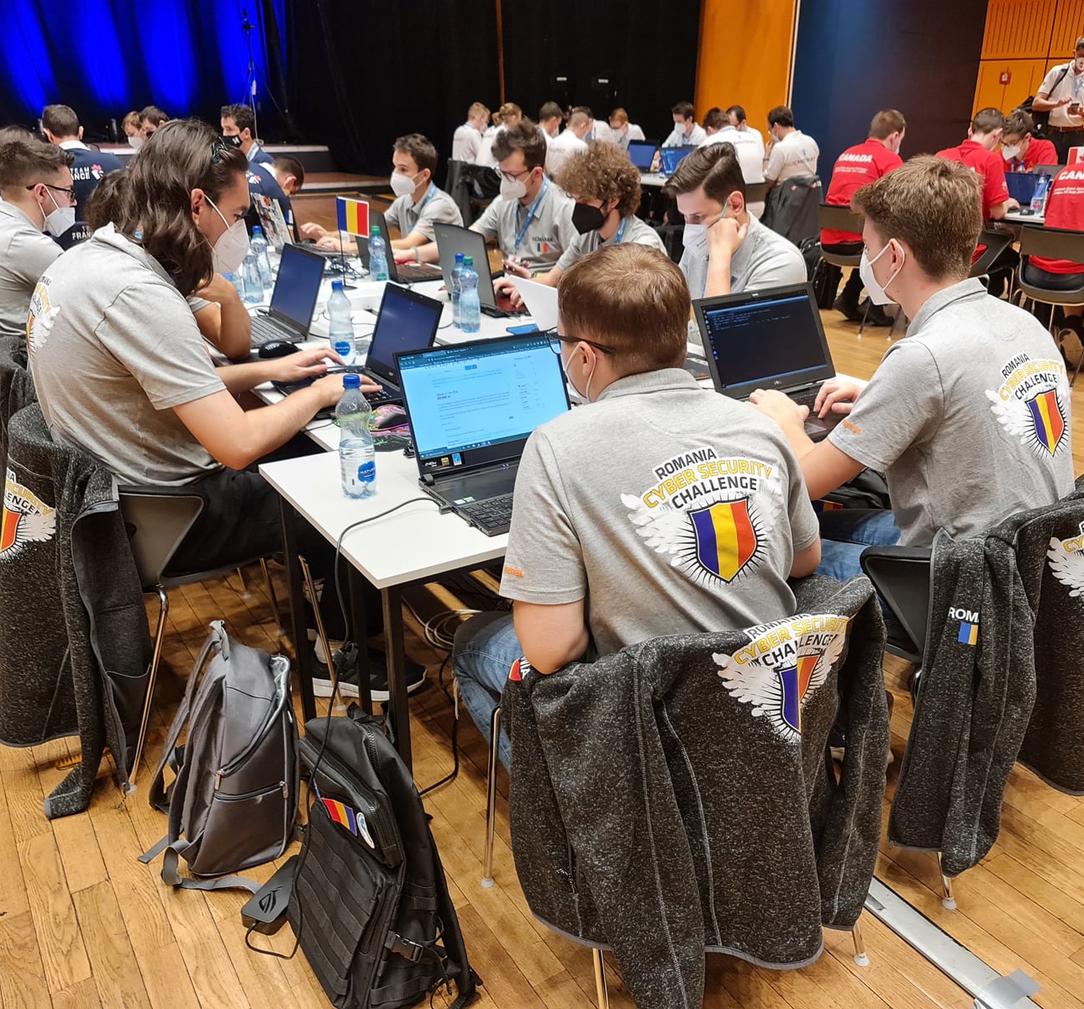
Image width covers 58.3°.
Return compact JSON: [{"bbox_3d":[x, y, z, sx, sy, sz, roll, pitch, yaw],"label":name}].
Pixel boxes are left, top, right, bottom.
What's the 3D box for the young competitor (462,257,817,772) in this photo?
[{"bbox_3d":[0.158,0.169,1.695,0.540,1.200,0.740,-12,26,-24],"label":"young competitor"}]

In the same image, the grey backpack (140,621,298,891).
[{"bbox_3d":[-0.644,0.480,2.016,0.250,0.450,0.290,5,20,-24],"label":"grey backpack"}]

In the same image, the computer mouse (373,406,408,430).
[{"bbox_3d":[-0.324,-0.212,2.189,0.122,0.040,0.066,-14,26,-29],"label":"computer mouse"}]

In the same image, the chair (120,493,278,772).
[{"bbox_3d":[-0.841,0.148,2.315,0.540,0.770,0.520,-16,28,-31],"label":"chair"}]

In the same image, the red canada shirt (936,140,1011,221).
[{"bbox_3d":[2.417,-1.726,5.500,0.420,0.620,0.500,-17,28,-33],"label":"red canada shirt"}]

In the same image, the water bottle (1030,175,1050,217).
[{"bbox_3d":[2.841,-1.772,5.520,0.073,0.240,0.073,-15,27,-30],"label":"water bottle"}]

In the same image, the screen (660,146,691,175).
[{"bbox_3d":[1.353,-3.153,9.000,0.365,0.235,0.320,-12,25,-27],"label":"screen"}]

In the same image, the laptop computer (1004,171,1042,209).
[{"bbox_3d":[3.237,-2.121,6.547,0.020,0.208,0.335,8,13,-39],"label":"laptop computer"}]

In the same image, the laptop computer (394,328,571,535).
[{"bbox_3d":[-0.027,-0.148,1.778,0.358,0.235,0.348,-14,26,-29],"label":"laptop computer"}]

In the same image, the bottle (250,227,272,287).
[{"bbox_3d":[-1.064,-0.938,3.680,0.066,0.221,0.066,-1,23,0],"label":"bottle"}]

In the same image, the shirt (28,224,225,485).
[{"bbox_3d":[-0.908,-0.300,2.160,0.390,0.630,0.500,-17,28,-33],"label":"shirt"}]

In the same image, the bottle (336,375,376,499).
[{"bbox_3d":[-0.340,-0.125,1.748,0.066,0.218,0.066,-14,26,-29],"label":"bottle"}]

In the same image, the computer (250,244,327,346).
[{"bbox_3d":[-0.876,-0.639,2.967,0.320,0.235,0.380,-14,27,-28],"label":"computer"}]

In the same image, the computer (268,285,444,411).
[{"bbox_3d":[-0.454,-0.380,2.350,0.325,0.229,0.340,-13,26,-28],"label":"computer"}]

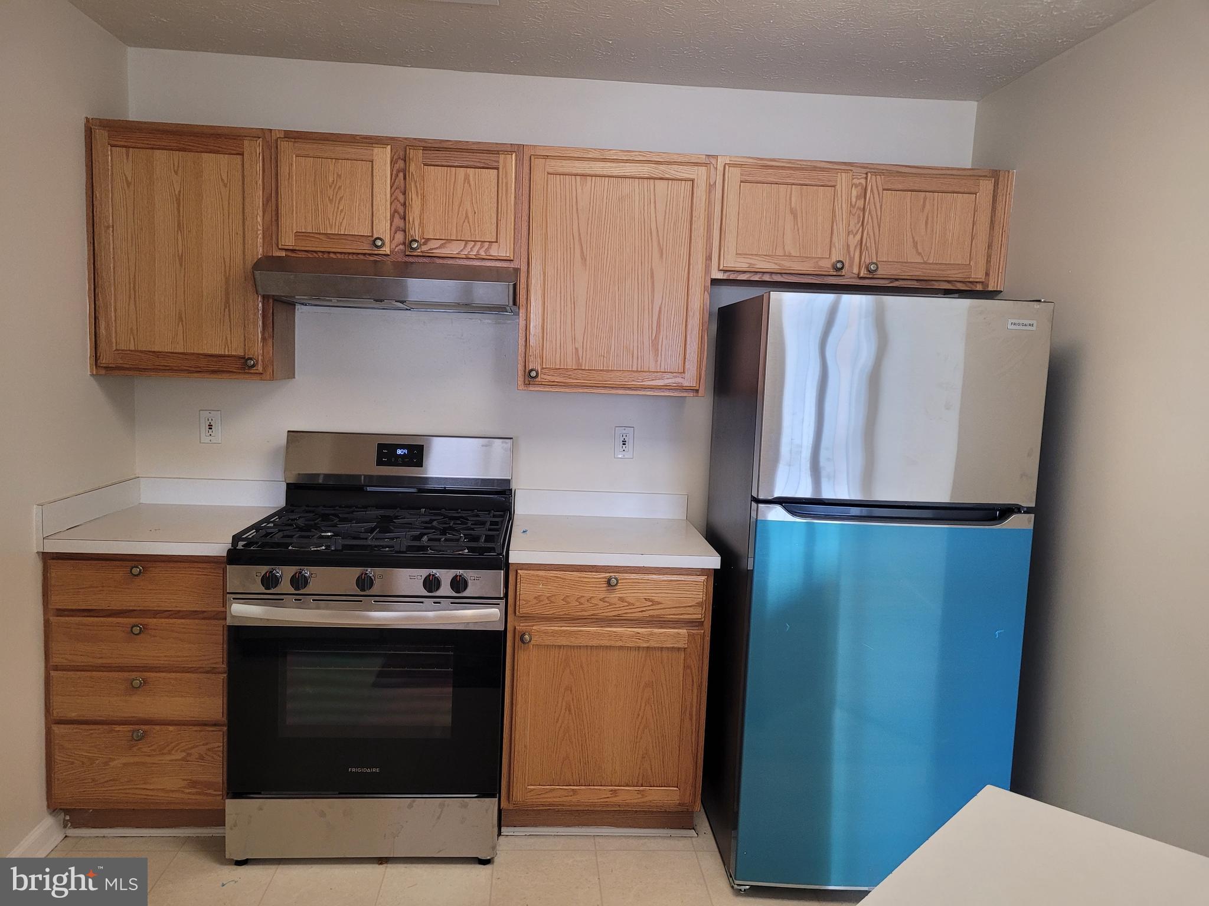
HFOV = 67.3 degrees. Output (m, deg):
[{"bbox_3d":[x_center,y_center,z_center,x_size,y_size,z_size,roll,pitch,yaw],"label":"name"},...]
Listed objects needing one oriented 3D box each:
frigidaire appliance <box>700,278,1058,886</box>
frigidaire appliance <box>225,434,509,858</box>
[{"bbox_3d":[0.758,0.374,2.858,0.756,1.672,0.790,2,6,-3],"label":"frigidaire appliance"},{"bbox_3d":[-0.687,0.561,2.843,0.760,1.190,0.729,2,6,-4],"label":"frigidaire appliance"}]

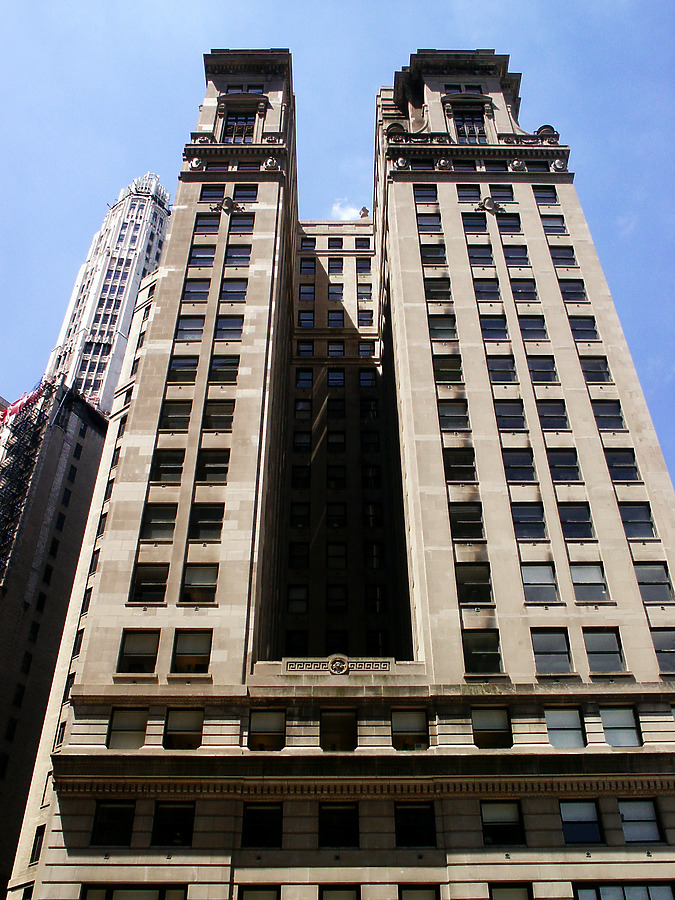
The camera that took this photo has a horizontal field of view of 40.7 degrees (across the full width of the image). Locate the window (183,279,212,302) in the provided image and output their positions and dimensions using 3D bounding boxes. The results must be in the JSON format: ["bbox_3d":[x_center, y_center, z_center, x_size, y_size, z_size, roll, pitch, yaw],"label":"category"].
[{"bbox_3d":[-8.415,-9.497,54.376,1.576,2.089,0.200,0,-42,0],"label":"window"}]

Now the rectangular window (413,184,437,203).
[{"bbox_3d":[6.183,-18.021,63.935,1.580,2.200,0.250,0,-42,0],"label":"rectangular window"}]

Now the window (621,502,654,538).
[{"bbox_3d":[14.697,3.454,44.582,1.580,2.200,0.250,0,-42,0],"label":"window"}]

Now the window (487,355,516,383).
[{"bbox_3d":[9.257,-4.580,51.369,1.596,2.113,0.200,0,-42,0],"label":"window"}]

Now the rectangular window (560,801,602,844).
[{"bbox_3d":[9.138,13.983,34.082,1.448,1.611,0.200,0,-42,0],"label":"rectangular window"}]

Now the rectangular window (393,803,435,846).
[{"bbox_3d":[2.914,14.106,34.077,1.461,1.597,0.200,0,-42,0],"label":"rectangular window"}]

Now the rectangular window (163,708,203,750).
[{"bbox_3d":[-6.122,11.246,36.475,1.482,1.760,0.200,0,-42,0],"label":"rectangular window"}]

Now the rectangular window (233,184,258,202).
[{"bbox_3d":[-6.051,-16.867,60.181,1.571,2.050,0.250,0,-42,0],"label":"rectangular window"}]

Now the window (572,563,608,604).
[{"bbox_3d":[11.351,5.995,40.970,1.492,2.109,0.200,0,-42,0],"label":"window"}]

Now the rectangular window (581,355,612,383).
[{"bbox_3d":[13.874,-4.247,48.829,1.503,2.064,0.250,0,-42,0],"label":"rectangular window"}]

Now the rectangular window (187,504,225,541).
[{"bbox_3d":[-6.280,3.478,44.008,1.621,2.201,0.200,0,-42,0],"label":"rectangular window"}]

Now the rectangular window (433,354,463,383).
[{"bbox_3d":[6.097,-4.402,49.864,1.573,2.111,0.200,0,-42,0],"label":"rectangular window"}]

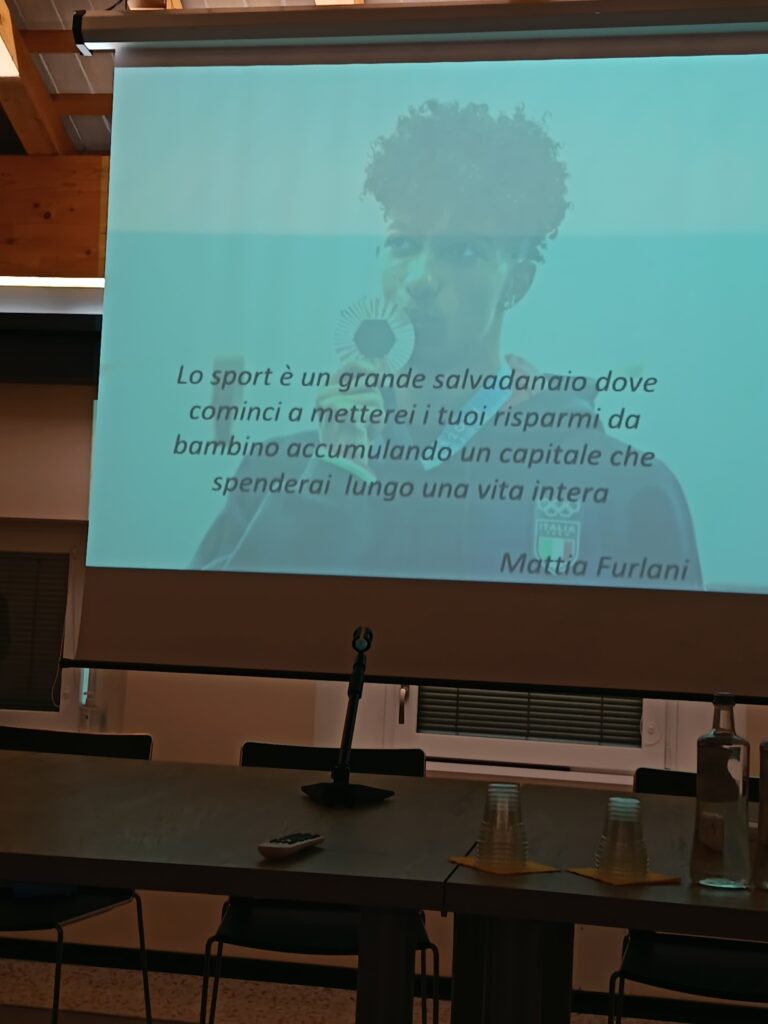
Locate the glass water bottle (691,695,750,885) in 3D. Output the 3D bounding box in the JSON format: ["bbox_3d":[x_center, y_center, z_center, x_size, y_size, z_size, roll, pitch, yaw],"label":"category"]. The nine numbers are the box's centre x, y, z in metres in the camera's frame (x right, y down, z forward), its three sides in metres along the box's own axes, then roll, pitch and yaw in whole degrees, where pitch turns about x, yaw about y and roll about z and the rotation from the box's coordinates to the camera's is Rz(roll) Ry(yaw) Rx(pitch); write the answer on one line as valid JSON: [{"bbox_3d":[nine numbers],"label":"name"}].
[{"bbox_3d":[0.514,0.418,2.240,0.089,0.284,0.089,2,-4,11],"label":"glass water bottle"}]

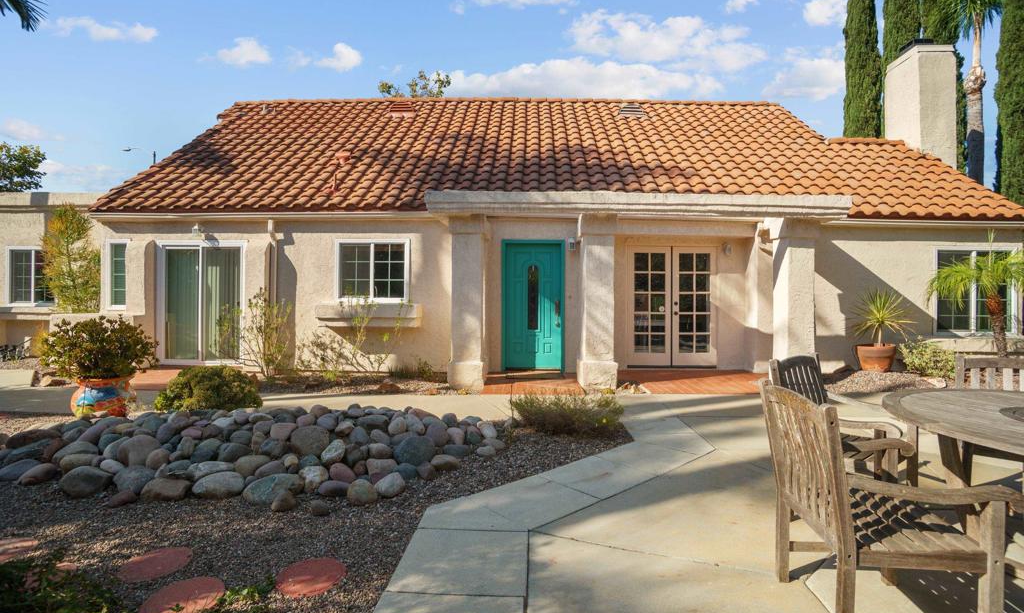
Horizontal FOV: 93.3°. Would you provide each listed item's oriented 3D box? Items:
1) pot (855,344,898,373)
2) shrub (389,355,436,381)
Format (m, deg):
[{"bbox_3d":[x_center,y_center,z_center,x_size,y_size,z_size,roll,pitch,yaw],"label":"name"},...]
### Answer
[{"bbox_3d":[5.420,0.775,7.170,0.490,0.400,0.490,0,0,0],"label":"pot"},{"bbox_3d":[-1.470,0.920,7.220,0.690,0.350,0.450,0,0,0],"label":"shrub"}]

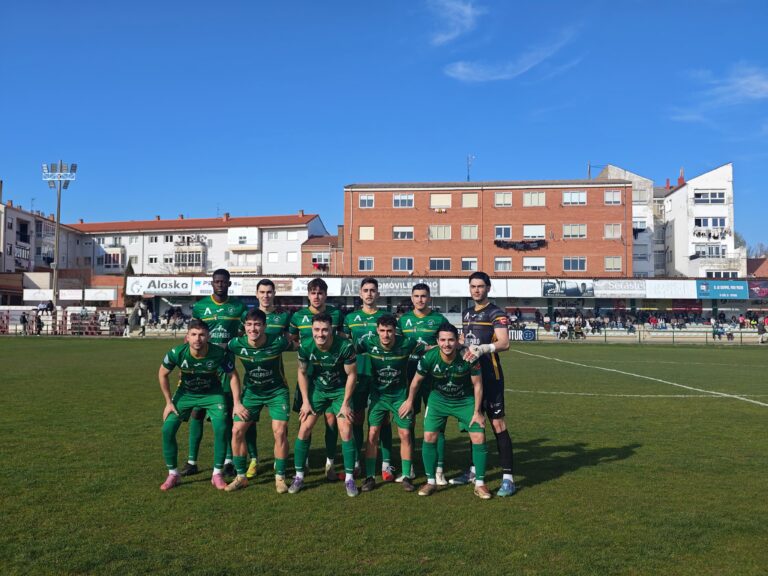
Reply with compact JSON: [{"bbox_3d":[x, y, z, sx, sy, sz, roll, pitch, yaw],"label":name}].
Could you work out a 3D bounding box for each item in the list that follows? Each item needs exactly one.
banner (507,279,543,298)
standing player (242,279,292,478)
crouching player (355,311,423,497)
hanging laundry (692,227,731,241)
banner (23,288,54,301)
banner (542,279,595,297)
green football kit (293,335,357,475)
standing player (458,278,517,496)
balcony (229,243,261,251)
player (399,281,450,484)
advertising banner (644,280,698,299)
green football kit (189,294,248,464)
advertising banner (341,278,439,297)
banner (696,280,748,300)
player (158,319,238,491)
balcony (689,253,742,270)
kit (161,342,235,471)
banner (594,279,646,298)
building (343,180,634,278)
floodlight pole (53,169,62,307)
[{"bbox_3d":[11.227,0.020,61.829,2.762,1.473,0.100,0,-2,3],"label":"banner"},{"bbox_3d":[-1.052,0.783,6.989,0.560,1.790,0.360,1,-2,-3],"label":"standing player"},{"bbox_3d":[0.046,0.936,6.582,0.560,1.470,0.550,1,-2,0],"label":"crouching player"},{"bbox_3d":[33.340,-5.524,79.000,3.750,1.350,0.550,0,-3,1],"label":"hanging laundry"},{"bbox_3d":[-30.701,0.631,69.000,2.700,0.980,0.080,0,-2,6],"label":"banner"},{"bbox_3d":[14.642,0.032,61.622,4.076,1.444,0.100,0,-2,3],"label":"banner"},{"bbox_3d":[-0.496,0.954,6.470,0.520,1.160,0.520,1,-2,-4],"label":"green football kit"},{"bbox_3d":[0.857,0.780,6.620,0.570,1.850,0.480,-1,-3,25],"label":"standing player"},{"bbox_3d":[-18.504,-5.505,103.000,4.200,1.150,1.200,0,-3,14],"label":"balcony"},{"bbox_3d":[0.352,0.834,6.920,0.520,1.760,0.420,0,-3,9],"label":"player"},{"bbox_3d":[22.980,0.144,62.000,3.900,1.460,0.100,0,-2,7],"label":"advertising banner"},{"bbox_3d":[-1.542,0.852,7.150,0.530,1.560,0.320,1,-2,-8],"label":"green football kit"},{"bbox_3d":[0.543,-0.056,62.469,7.934,1.448,0.100,0,-2,3],"label":"advertising banner"},{"bbox_3d":[26.893,0.182,61.600,3.950,1.460,0.100,0,-2,7],"label":"banner"},{"bbox_3d":[-1.560,0.955,6.560,0.660,1.400,0.600,1,-2,-6],"label":"player"},{"bbox_3d":[34.059,-2.706,79.300,4.500,1.700,2.300,0,-2,7],"label":"balcony"},{"bbox_3d":[-1.605,1.020,6.720,0.600,1.100,0.520,1,-3,-8],"label":"kit"},{"bbox_3d":[18.694,0.083,61.378,4.044,1.462,0.100,0,-2,3],"label":"banner"},{"bbox_3d":[9.985,-2.767,76.199,26.000,14.500,11.000,0,-2,9],"label":"building"},{"bbox_3d":[-26.910,-3.091,64.000,0.350,14.200,0.350,1,-3,-18],"label":"floodlight pole"}]

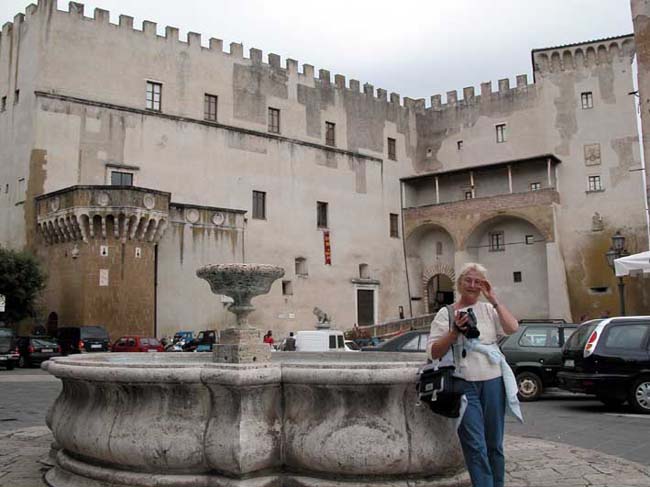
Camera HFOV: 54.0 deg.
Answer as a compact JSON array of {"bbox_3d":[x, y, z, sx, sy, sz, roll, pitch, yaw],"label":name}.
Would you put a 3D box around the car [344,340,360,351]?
[{"bbox_3d":[1.073,5.996,34.899,3.900,1.400,1.620,-7,-10,38],"label":"car"}]

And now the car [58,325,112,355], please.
[{"bbox_3d":[-13.489,5.601,35.500,1.720,1.870,4.400,6,-11,-38],"label":"car"}]

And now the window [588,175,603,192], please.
[{"bbox_3d":[21.279,-4.692,50.112,1.008,1.320,0.200,-4,-9,24],"label":"window"}]

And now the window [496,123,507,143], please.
[{"bbox_3d":[15.004,-9.372,54.251,0.864,1.582,0.200,-6,-10,35],"label":"window"}]

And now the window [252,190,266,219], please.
[{"bbox_3d":[-4.656,-2.752,45.506,1.091,2.049,0.200,6,-10,-36],"label":"window"}]

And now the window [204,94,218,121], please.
[{"bbox_3d":[-8.403,-10.029,47.147,1.074,1.880,0.200,5,-10,-34],"label":"window"}]

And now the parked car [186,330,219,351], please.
[{"bbox_3d":[-6.642,5.618,35.085,1.450,1.600,3.100,7,-11,-39],"label":"parked car"}]

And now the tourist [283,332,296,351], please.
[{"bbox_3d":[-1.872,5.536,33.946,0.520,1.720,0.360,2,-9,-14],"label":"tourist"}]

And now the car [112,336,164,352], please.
[{"bbox_3d":[-10.535,5.862,35.299,1.580,1.400,3.700,8,-11,-43],"label":"car"}]

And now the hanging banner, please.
[{"bbox_3d":[0.292,0.325,48.584,0.420,2.545,0.100,6,-10,-36],"label":"hanging banner"}]

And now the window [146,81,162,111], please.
[{"bbox_3d":[-11.959,-10.319,44.723,1.121,2.001,0.200,5,-10,-34],"label":"window"}]

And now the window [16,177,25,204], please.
[{"bbox_3d":[-19.200,-3.328,40.267,1.272,1.688,0.200,-8,-11,41],"label":"window"}]

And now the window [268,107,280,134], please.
[{"bbox_3d":[-3.844,-9.118,47.681,0.981,1.911,0.200,6,-10,-35],"label":"window"}]

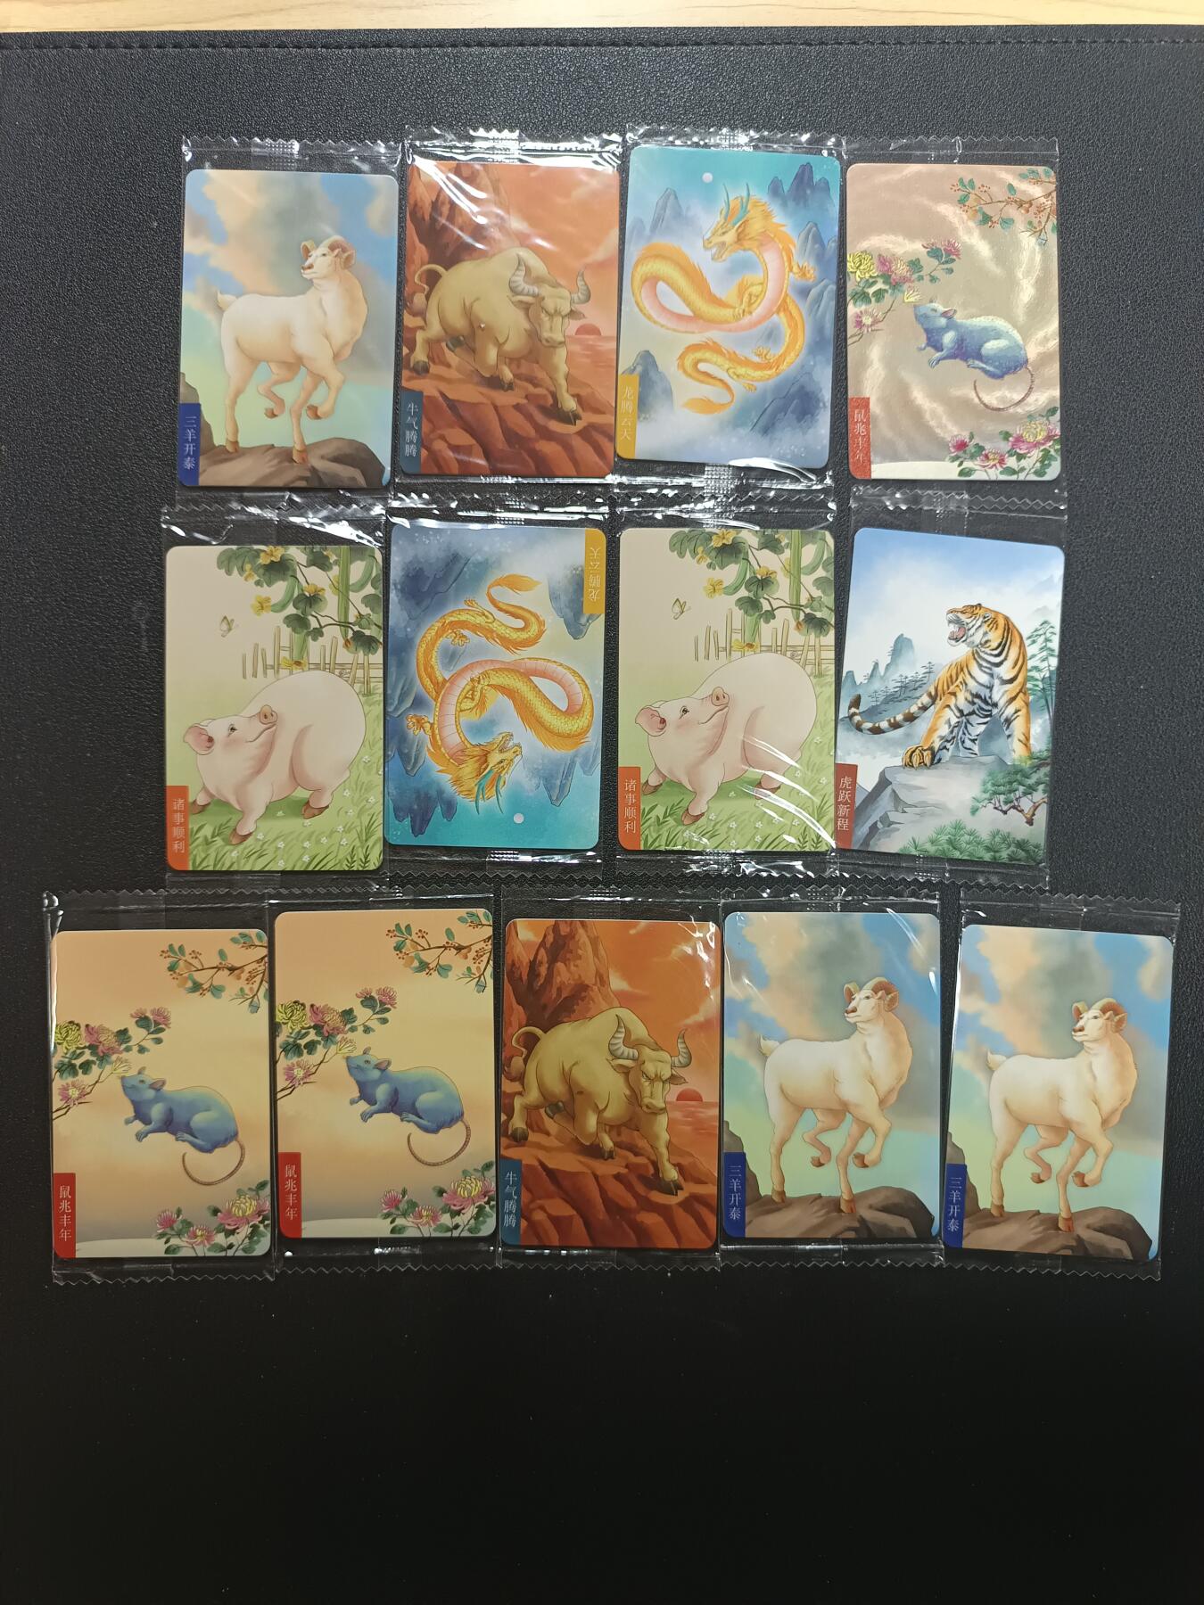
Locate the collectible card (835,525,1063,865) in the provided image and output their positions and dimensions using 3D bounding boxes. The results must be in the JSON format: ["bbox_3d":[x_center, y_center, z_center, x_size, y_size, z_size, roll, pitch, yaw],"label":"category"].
[{"bbox_3d":[0.096,-0.029,0.307,0.059,0.002,0.088,5,88,0],"label":"collectible card"}]

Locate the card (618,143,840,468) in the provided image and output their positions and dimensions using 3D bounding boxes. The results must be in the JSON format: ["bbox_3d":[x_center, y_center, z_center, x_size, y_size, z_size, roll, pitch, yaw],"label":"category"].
[{"bbox_3d":[0.036,-0.138,0.310,0.059,0.002,0.088,3,88,0],"label":"card"}]

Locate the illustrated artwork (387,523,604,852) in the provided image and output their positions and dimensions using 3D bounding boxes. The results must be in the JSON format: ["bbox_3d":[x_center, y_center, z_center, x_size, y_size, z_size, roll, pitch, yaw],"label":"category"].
[{"bbox_3d":[-0.029,-0.032,0.303,0.058,0.001,0.088,1,89,-1],"label":"illustrated artwork"}]

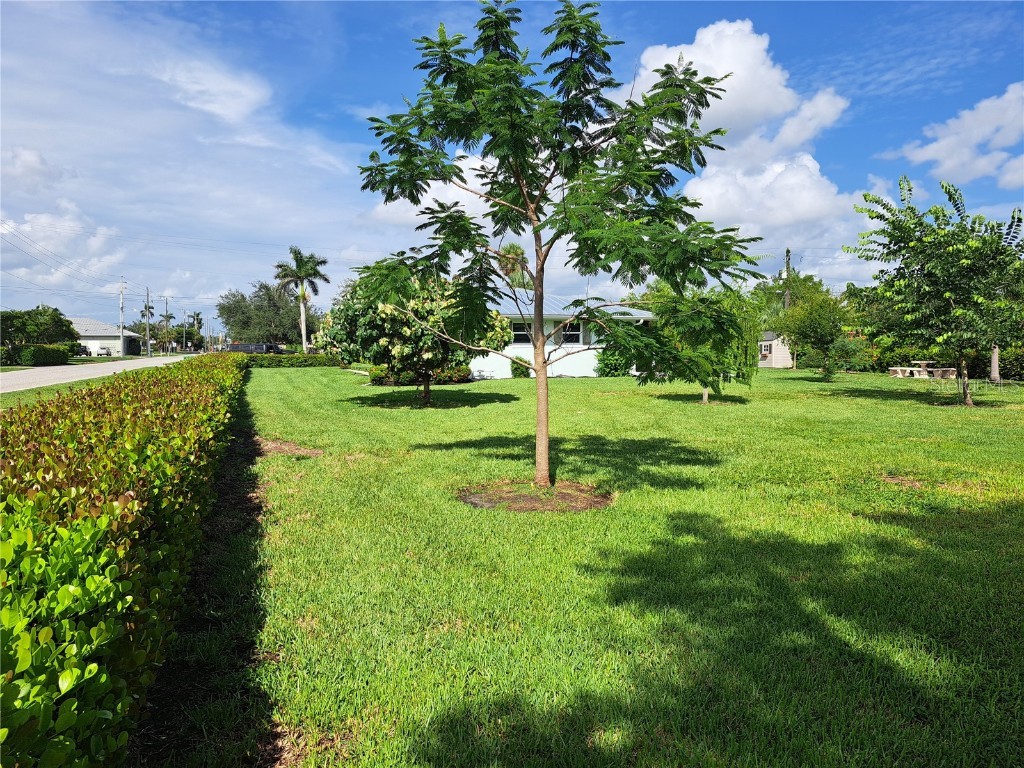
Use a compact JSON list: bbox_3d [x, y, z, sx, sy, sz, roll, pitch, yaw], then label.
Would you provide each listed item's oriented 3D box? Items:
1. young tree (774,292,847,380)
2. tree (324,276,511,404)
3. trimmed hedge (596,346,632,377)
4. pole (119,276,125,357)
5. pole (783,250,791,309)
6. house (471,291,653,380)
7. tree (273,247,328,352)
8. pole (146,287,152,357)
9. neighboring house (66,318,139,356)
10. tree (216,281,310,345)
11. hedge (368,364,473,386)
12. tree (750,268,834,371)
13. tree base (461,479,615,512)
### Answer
[{"bbox_3d":[13.288,-2.059,31.397,3.200,3.900,3.200,0,3,0],"label":"young tree"},{"bbox_3d":[-2.718,-1.302,19.905,5.300,3.600,5.200,0,3,0],"label":"tree"},{"bbox_3d":[4.403,-0.937,30.492,1.500,1.300,1.300,-1,3,-18],"label":"trimmed hedge"},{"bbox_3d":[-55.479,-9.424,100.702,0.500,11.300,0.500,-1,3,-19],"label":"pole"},{"bbox_3d":[21.997,-6.152,56.752,0.450,9.400,0.450,-1,3,-19],"label":"pole"},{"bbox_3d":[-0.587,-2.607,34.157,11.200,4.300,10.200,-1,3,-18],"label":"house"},{"bbox_3d":[-20.161,-7.586,67.700,5.200,11.400,5.200,0,3,0],"label":"tree"},{"bbox_3d":[-56.162,-9.650,109.715,0.450,10.800,0.450,-1,3,-19],"label":"pole"},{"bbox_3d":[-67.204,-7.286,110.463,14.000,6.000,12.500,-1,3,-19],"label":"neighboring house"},{"bbox_3d":[-30.082,-7.862,86.711,12.300,9.800,11.500,0,3,0],"label":"tree"},{"bbox_3d":[-3.557,-0.418,27.615,3.800,0.850,1.100,-1,3,-18],"label":"hedge"},{"bbox_3d":[17.063,-3.872,43.329,5.100,6.000,5.000,0,3,0],"label":"tree"},{"bbox_3d":[0.246,1.137,7.488,1.580,0.070,1.550,0,3,0],"label":"tree base"}]

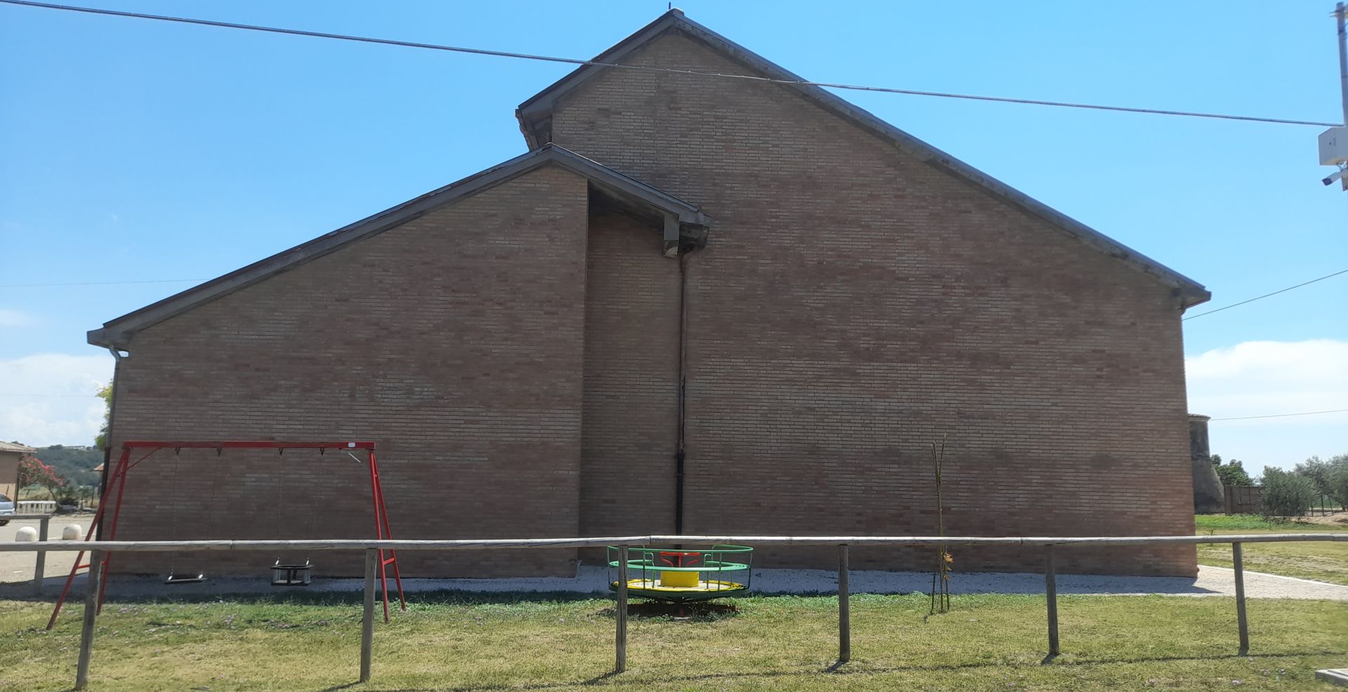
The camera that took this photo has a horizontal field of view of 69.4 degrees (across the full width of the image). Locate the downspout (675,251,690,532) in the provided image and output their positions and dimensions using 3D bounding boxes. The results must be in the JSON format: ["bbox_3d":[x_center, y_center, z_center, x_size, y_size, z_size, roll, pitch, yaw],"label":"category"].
[{"bbox_3d":[0.139,1.098,18.258,0.140,5.980,0.140,1,-9,0],"label":"downspout"}]

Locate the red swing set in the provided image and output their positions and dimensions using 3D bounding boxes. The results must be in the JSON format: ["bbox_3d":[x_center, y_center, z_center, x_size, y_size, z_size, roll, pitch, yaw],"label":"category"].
[{"bbox_3d":[-5.097,2.184,11.582,3.641,2.065,1.278,2,-9,-7],"label":"red swing set"}]

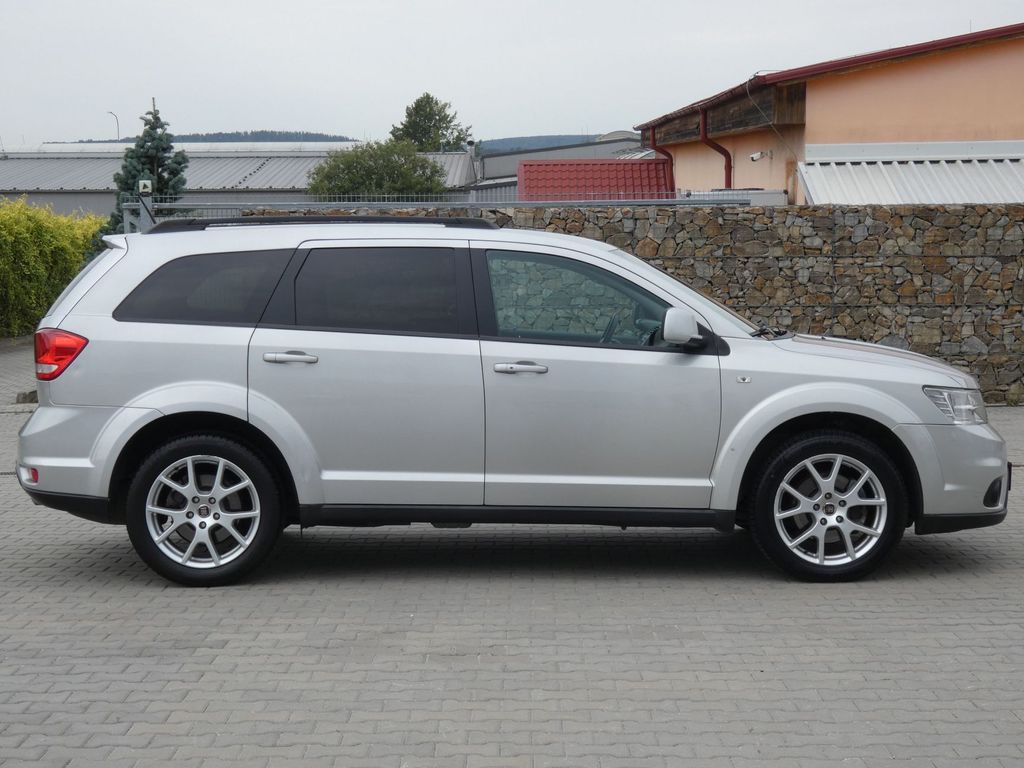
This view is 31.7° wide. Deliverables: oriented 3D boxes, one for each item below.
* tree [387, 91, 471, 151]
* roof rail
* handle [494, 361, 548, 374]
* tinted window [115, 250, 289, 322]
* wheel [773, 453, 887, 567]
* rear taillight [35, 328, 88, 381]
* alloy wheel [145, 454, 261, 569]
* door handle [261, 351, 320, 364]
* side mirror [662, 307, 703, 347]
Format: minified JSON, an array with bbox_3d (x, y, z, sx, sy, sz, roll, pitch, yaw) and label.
[{"bbox_3d":[-4.801,-11.192,104.488,6.000,11.490,6.000,0,4,0],"label":"tree"},{"bbox_3d":[-0.893,-0.745,8.460,1.660,0.085,0.070,0,4,-2],"label":"roof rail"},{"bbox_3d":[0.043,-0.075,8.224,0.255,0.055,0.055,0,4,-2],"label":"handle"},{"bbox_3d":[-1.407,-0.442,8.257,0.810,0.350,0.070,0,-14,-2],"label":"tinted window"},{"bbox_3d":[1.474,0.577,8.459,0.520,0.520,0.200,0,4,-2],"label":"wheel"},{"bbox_3d":[-2.054,-0.140,8.270,0.260,0.240,0.220,0,4,-2],"label":"rear taillight"},{"bbox_3d":[-1.413,0.578,8.335,0.520,0.520,0.200,0,4,-2],"label":"alloy wheel"},{"bbox_3d":[-1.001,-0.120,8.176,0.255,0.055,0.055,0,4,-2],"label":"door handle"},{"bbox_3d":[0.775,-0.259,8.208,0.165,0.180,0.235,0,4,-2],"label":"side mirror"}]

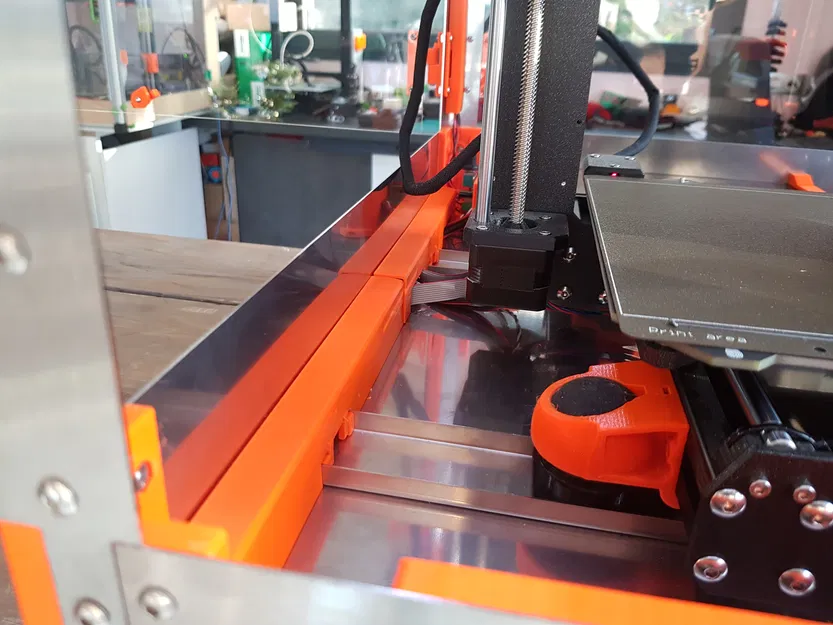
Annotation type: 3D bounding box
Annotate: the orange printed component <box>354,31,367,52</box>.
[{"bbox_3d":[-0.183,-0.886,2.050,0.036,0.056,0.040,6,24,9],"label":"orange printed component"}]

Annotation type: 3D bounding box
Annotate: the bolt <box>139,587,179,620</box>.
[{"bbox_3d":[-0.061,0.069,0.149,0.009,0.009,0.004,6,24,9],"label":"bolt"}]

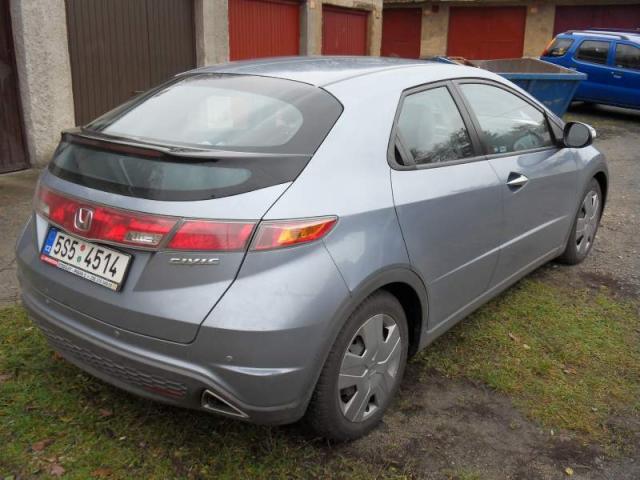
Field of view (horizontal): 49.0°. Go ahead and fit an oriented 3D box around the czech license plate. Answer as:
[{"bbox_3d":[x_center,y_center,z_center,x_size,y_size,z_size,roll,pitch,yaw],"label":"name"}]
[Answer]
[{"bbox_3d":[-0.892,0.064,2.652,0.525,0.125,0.020,14,-3,36],"label":"czech license plate"}]

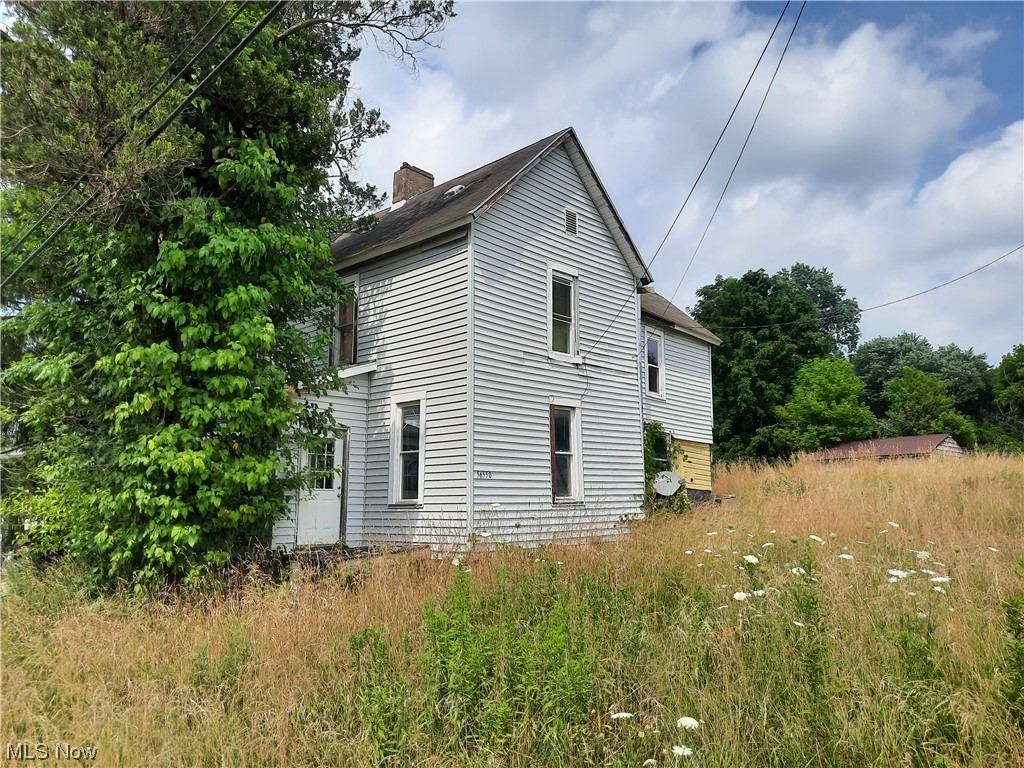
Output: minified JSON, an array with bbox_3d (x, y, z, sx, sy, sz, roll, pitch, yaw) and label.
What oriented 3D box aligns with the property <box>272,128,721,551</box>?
[{"bbox_3d":[-0.420,-0.439,18.048,8.025,8.107,12.749,-9,-12,42],"label":"property"}]

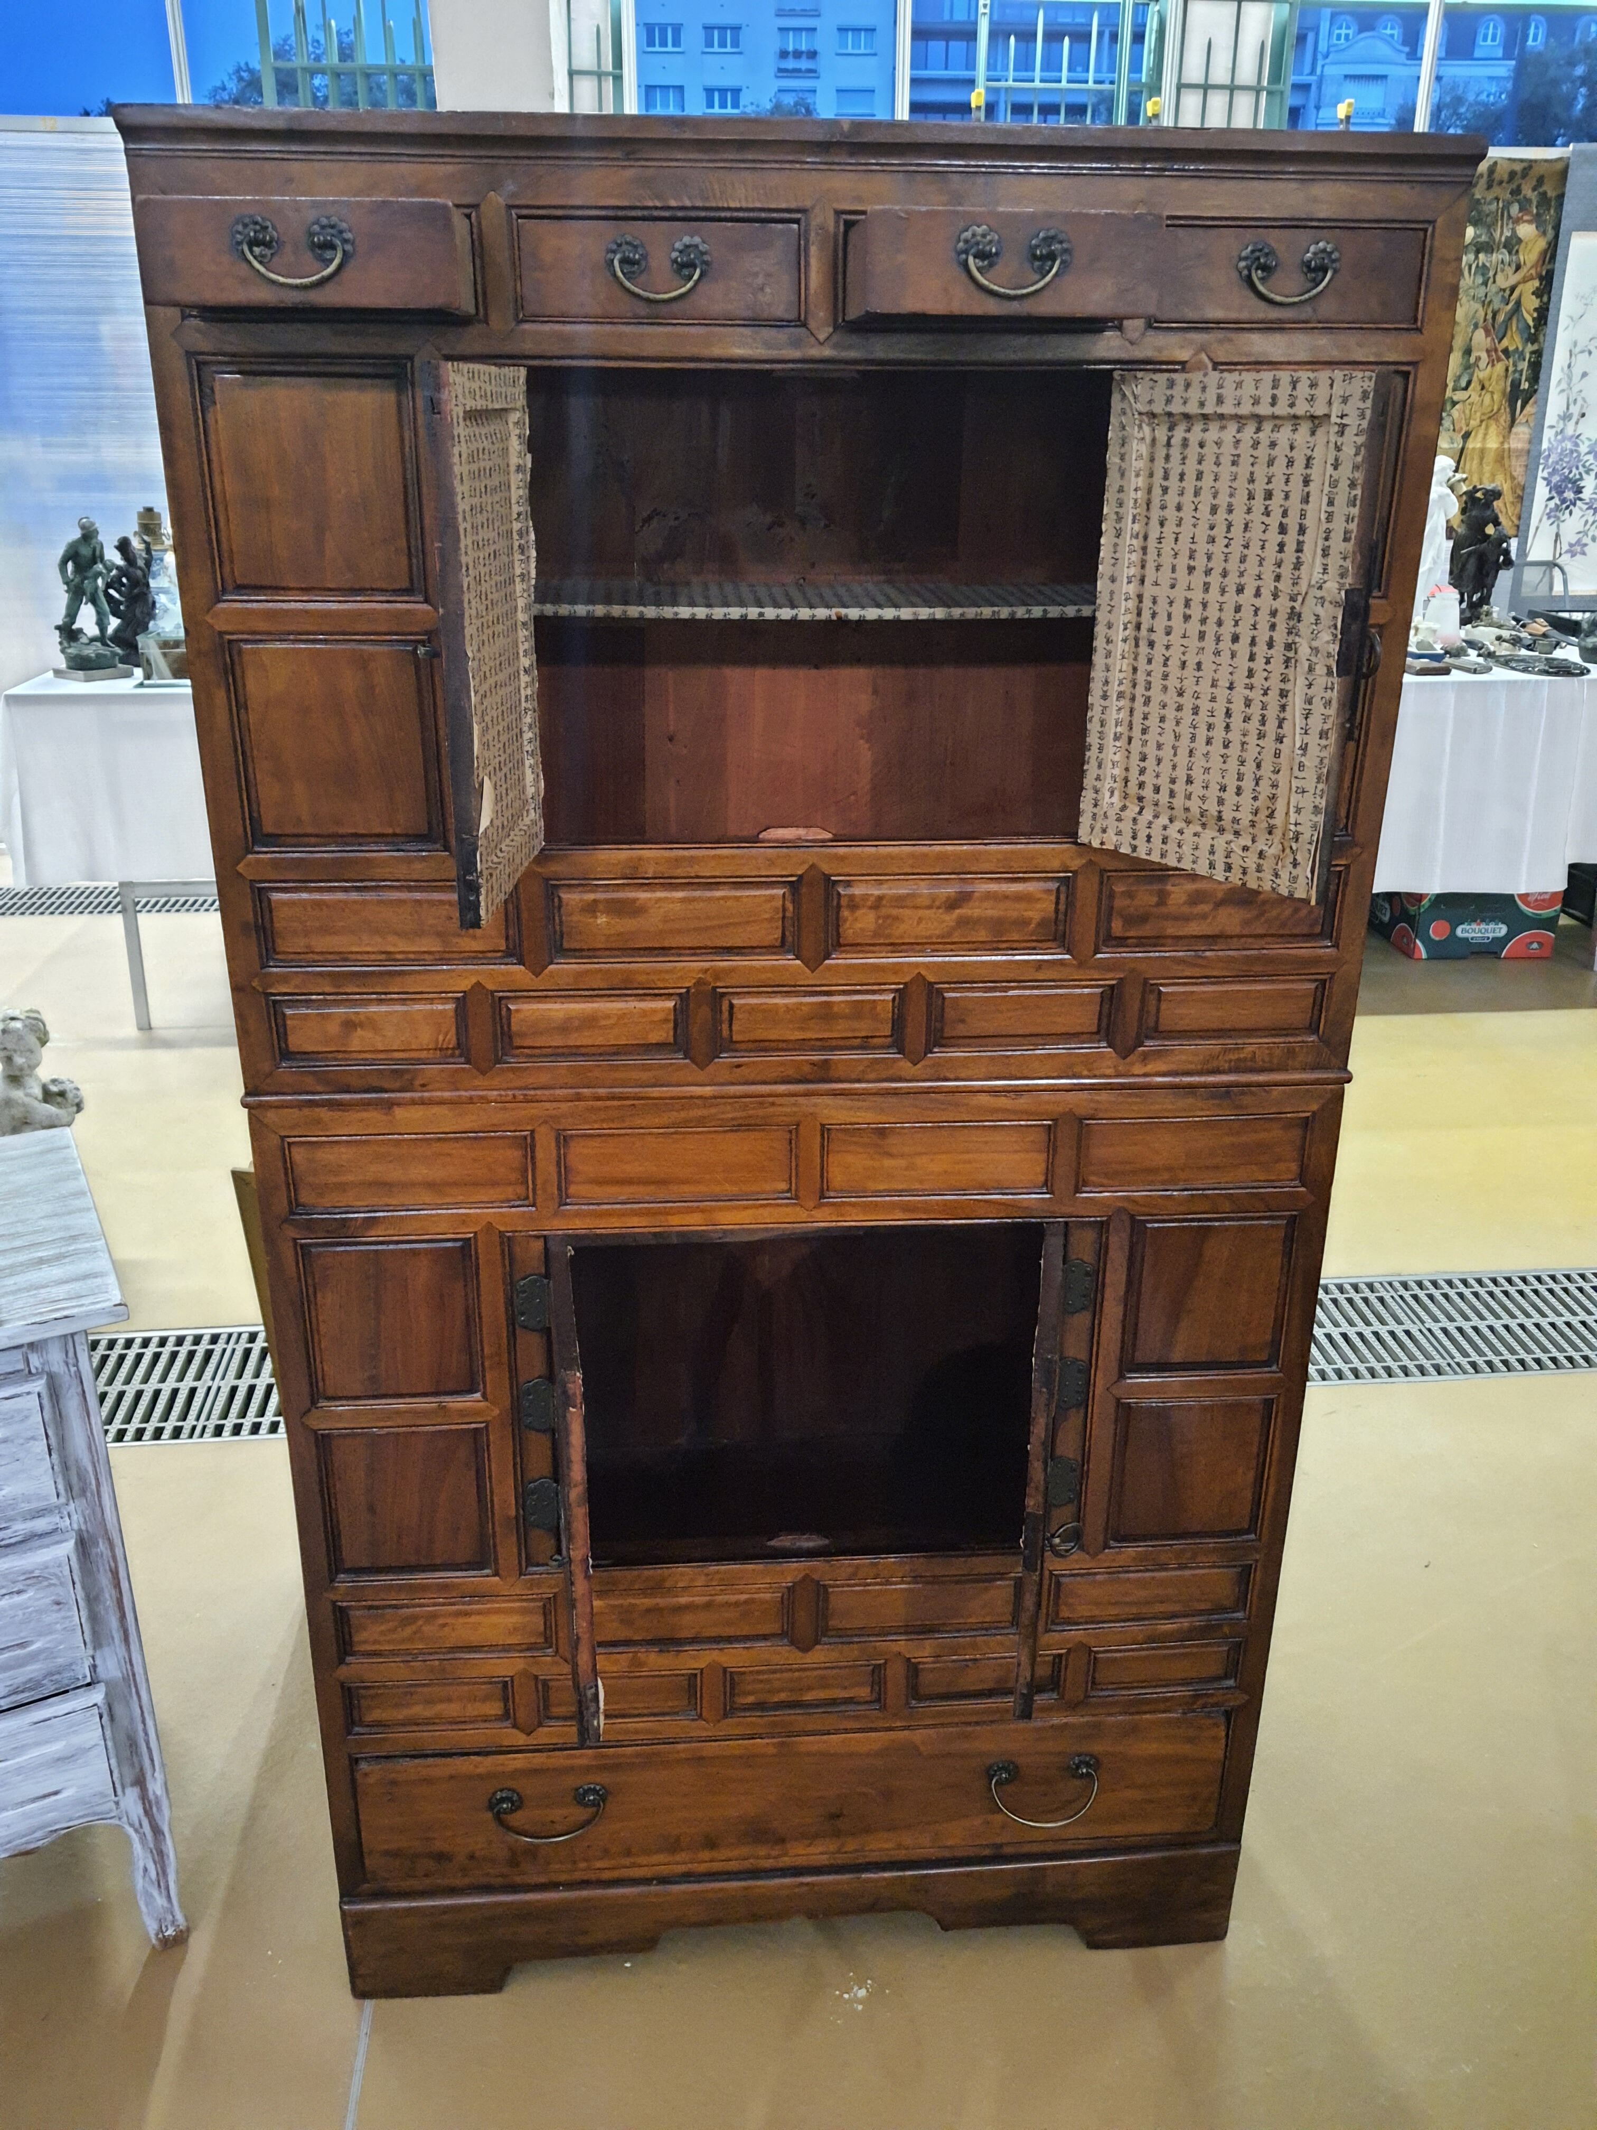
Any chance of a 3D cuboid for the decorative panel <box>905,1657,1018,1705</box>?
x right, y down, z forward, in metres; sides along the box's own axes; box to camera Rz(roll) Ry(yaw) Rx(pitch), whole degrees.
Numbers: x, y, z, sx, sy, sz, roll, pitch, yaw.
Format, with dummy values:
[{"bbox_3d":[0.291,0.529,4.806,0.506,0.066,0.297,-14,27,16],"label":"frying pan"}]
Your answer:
[{"bbox_3d":[0.171,0.551,1.454,0.143,0.053,0.020,-1,21,-4],"label":"decorative panel"}]

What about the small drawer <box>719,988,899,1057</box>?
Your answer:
[{"bbox_3d":[0.007,-0.032,1.169,0.131,0.042,0.020,-1,21,-4],"label":"small drawer"}]

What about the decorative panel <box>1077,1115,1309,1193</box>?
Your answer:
[{"bbox_3d":[0.314,0.068,1.285,0.184,0.062,0.020,-1,21,-4],"label":"decorative panel"}]

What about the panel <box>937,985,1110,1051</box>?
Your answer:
[{"bbox_3d":[0.164,-0.035,1.181,0.127,0.045,0.020,-1,21,-4],"label":"panel"}]

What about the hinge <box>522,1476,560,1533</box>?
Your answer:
[{"bbox_3d":[-0.208,0.355,1.294,0.028,0.047,0.008,-1,21,-4],"label":"hinge"}]

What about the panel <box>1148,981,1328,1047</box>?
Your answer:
[{"bbox_3d":[0.324,-0.039,1.193,0.128,0.044,0.020,-1,21,-4],"label":"panel"}]

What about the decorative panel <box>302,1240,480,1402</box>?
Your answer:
[{"bbox_3d":[-0.309,0.195,1.220,0.122,0.134,0.021,-1,20,-4],"label":"decorative panel"}]

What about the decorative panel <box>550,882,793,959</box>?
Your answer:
[{"bbox_3d":[-0.089,-0.103,1.128,0.169,0.054,0.021,-1,20,-4],"label":"decorative panel"}]

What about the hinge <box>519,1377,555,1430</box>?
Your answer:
[{"bbox_3d":[-0.213,0.278,1.308,0.027,0.052,0.010,-1,21,-4],"label":"hinge"}]

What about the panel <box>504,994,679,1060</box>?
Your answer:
[{"bbox_3d":[-0.148,-0.028,1.158,0.129,0.043,0.020,-1,21,-4],"label":"panel"}]

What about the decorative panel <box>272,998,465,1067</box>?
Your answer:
[{"bbox_3d":[-0.318,-0.029,1.200,0.137,0.053,0.030,-1,21,-4],"label":"decorative panel"}]

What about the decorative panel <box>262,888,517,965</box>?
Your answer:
[{"bbox_3d":[-0.287,-0.098,1.114,0.169,0.055,0.021,-1,20,-4],"label":"decorative panel"}]

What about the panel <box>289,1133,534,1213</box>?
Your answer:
[{"bbox_3d":[-0.297,0.080,1.237,0.184,0.061,0.020,-1,21,-4],"label":"panel"}]

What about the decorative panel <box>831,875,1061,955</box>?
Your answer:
[{"bbox_3d":[0.107,-0.108,1.143,0.166,0.055,0.021,-1,20,-4],"label":"decorative panel"}]

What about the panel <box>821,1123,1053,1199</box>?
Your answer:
[{"bbox_3d":[0.109,0.072,1.269,0.183,0.061,0.020,-1,21,-4],"label":"panel"}]

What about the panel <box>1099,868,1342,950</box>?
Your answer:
[{"bbox_3d":[0.304,-0.114,1.157,0.174,0.058,0.021,-1,20,-4],"label":"panel"}]

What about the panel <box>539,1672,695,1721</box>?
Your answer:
[{"bbox_3d":[-0.150,0.534,1.359,0.132,0.044,0.021,-1,20,-4],"label":"panel"}]

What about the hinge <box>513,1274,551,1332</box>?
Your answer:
[{"bbox_3d":[-0.212,0.190,1.275,0.027,0.052,0.010,-1,21,-4],"label":"hinge"}]

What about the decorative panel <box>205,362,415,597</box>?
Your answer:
[{"bbox_3d":[-0.306,-0.368,1.012,0.120,0.134,0.021,-1,20,-4],"label":"decorative panel"}]

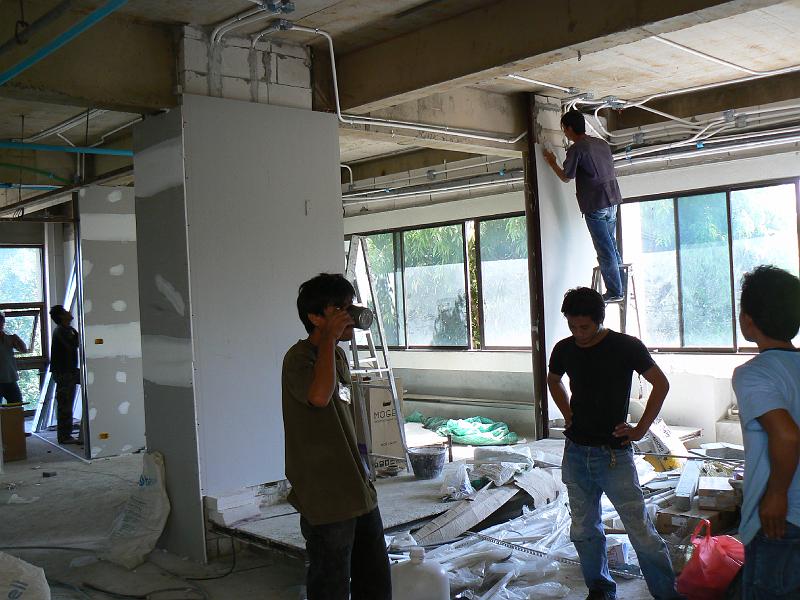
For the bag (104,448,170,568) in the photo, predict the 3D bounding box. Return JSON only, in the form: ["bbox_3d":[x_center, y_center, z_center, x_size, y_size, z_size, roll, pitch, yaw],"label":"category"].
[{"bbox_3d":[-1.622,1.284,5.144,0.400,0.650,0.180,-2,-17,45],"label":"bag"}]

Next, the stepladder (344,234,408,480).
[{"bbox_3d":[-0.396,0.430,6.115,0.800,1.800,0.480,-4,1,-41],"label":"stepladder"}]

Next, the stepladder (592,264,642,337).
[{"bbox_3d":[1.824,0.453,7.189,0.520,1.474,0.880,-2,1,41],"label":"stepladder"}]

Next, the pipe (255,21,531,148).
[{"bbox_3d":[0.167,-1.532,6.207,2.860,0.510,0.270,-4,1,-45],"label":"pipe"}]

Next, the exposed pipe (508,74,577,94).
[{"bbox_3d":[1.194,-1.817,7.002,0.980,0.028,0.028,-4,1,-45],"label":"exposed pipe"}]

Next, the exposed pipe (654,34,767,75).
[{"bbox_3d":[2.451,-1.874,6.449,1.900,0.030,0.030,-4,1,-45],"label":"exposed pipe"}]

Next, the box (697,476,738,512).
[{"bbox_3d":[1.955,1.200,5.150,0.205,0.127,0.290,-3,1,17],"label":"box"}]

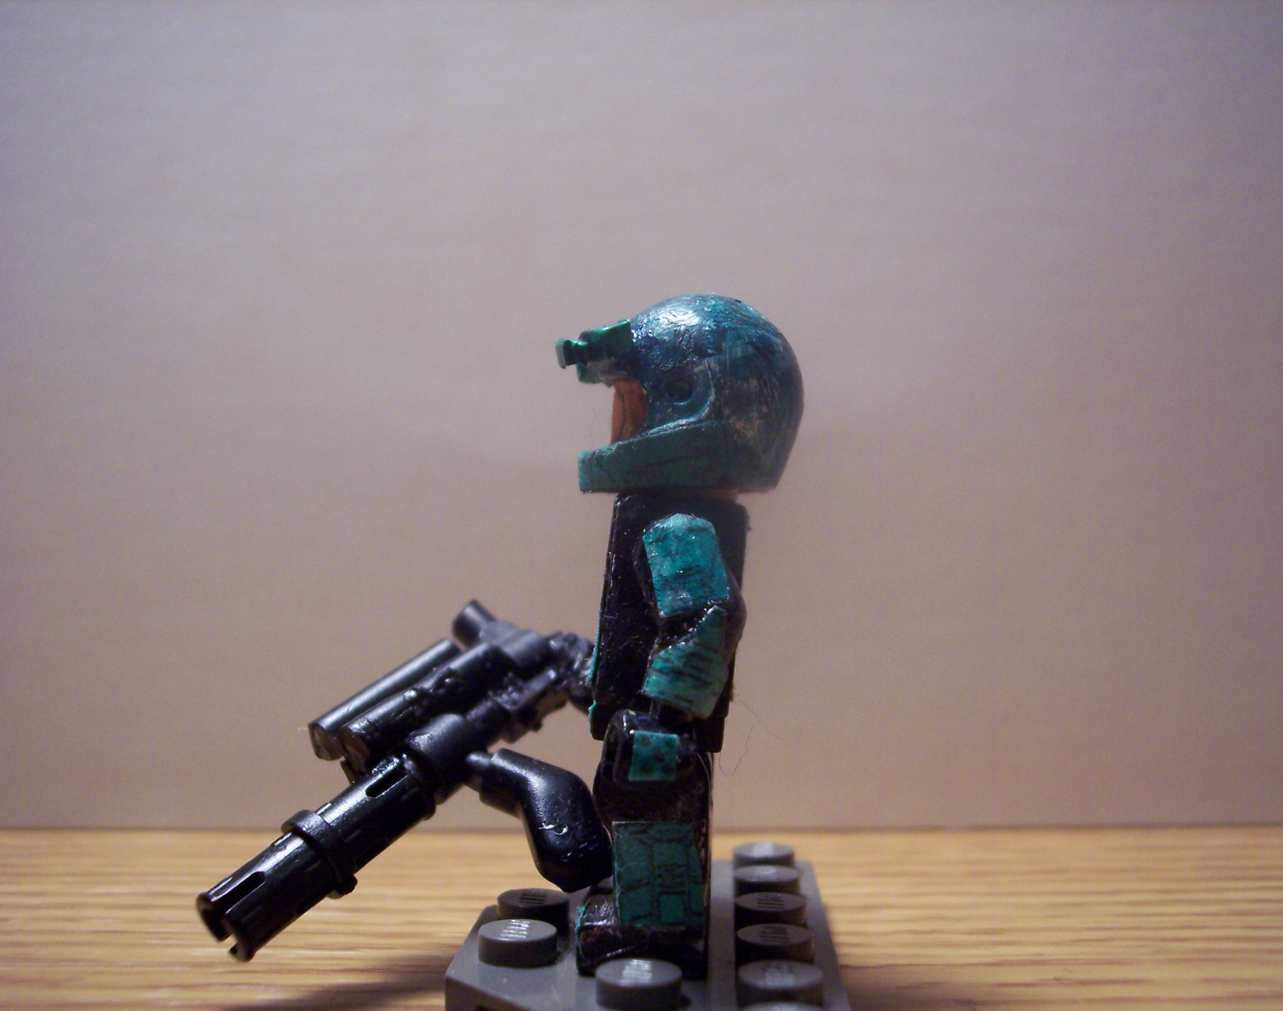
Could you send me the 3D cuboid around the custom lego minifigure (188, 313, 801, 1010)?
[{"bbox_3d":[-0.008,0.007,0.099,0.037,0.042,0.025,0,0,3],"label":"custom lego minifigure"}]

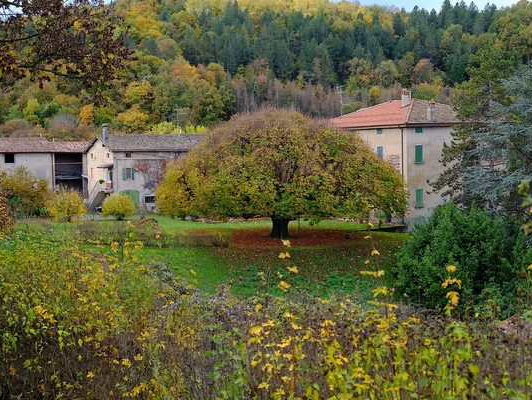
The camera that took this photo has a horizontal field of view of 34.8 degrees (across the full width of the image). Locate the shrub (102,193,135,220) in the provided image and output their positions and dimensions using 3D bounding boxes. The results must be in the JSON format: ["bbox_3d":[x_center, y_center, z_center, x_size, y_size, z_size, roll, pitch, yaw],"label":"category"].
[{"bbox_3d":[-13.704,0.702,79.500,3.150,2.450,3.100,-1,3,0],"label":"shrub"}]

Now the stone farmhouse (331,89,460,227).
[{"bbox_3d":[12.584,-3.792,73.455,12.800,11.300,12.800,-3,3,-33],"label":"stone farmhouse"}]

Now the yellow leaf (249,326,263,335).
[{"bbox_3d":[-0.080,0.998,6.500,0.105,0.055,0.080,-1,3,0],"label":"yellow leaf"}]

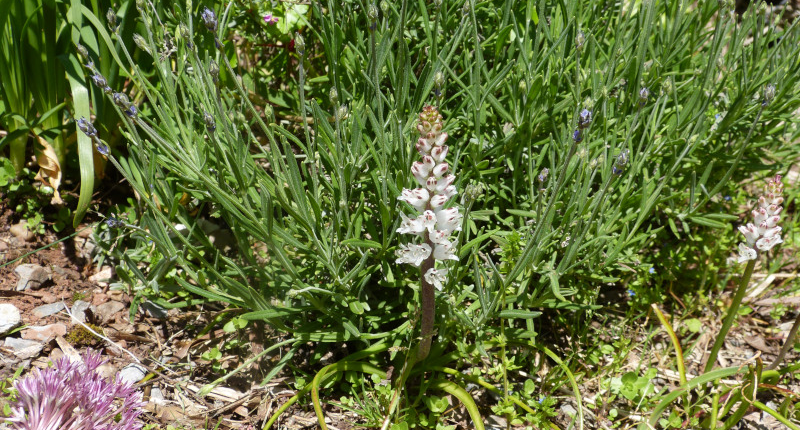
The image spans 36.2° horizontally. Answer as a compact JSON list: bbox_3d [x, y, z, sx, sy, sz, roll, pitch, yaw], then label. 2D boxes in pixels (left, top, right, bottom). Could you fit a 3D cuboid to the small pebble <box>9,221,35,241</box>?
[{"bbox_3d":[-0.286,0.013,0.925,0.019,0.012,0.015,0,35,0],"label":"small pebble"}]

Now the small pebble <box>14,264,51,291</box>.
[{"bbox_3d":[-0.264,0.045,0.880,0.026,0.015,0.019,0,35,0],"label":"small pebble"}]

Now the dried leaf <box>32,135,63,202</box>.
[{"bbox_3d":[-0.271,-0.035,0.940,0.023,0.056,0.020,0,35,0],"label":"dried leaf"}]

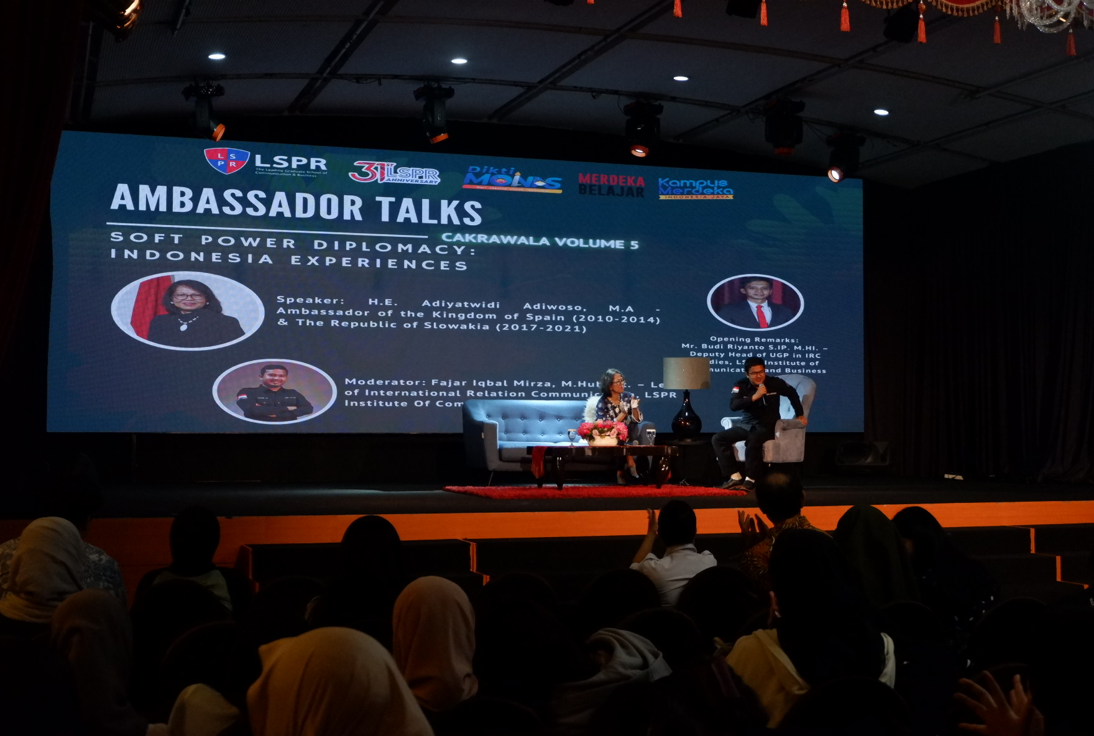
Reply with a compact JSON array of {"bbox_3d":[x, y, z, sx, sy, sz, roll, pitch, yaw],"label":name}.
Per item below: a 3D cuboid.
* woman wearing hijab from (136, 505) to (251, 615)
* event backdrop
[{"bbox_3d":[-1.575,1.232,6.500,0.494,1.245,0.810,1,-2,-16],"label":"woman wearing hijab"},{"bbox_3d":[-0.612,-0.835,16.657,9.534,3.132,0.119,1,-2,-18],"label":"event backdrop"}]

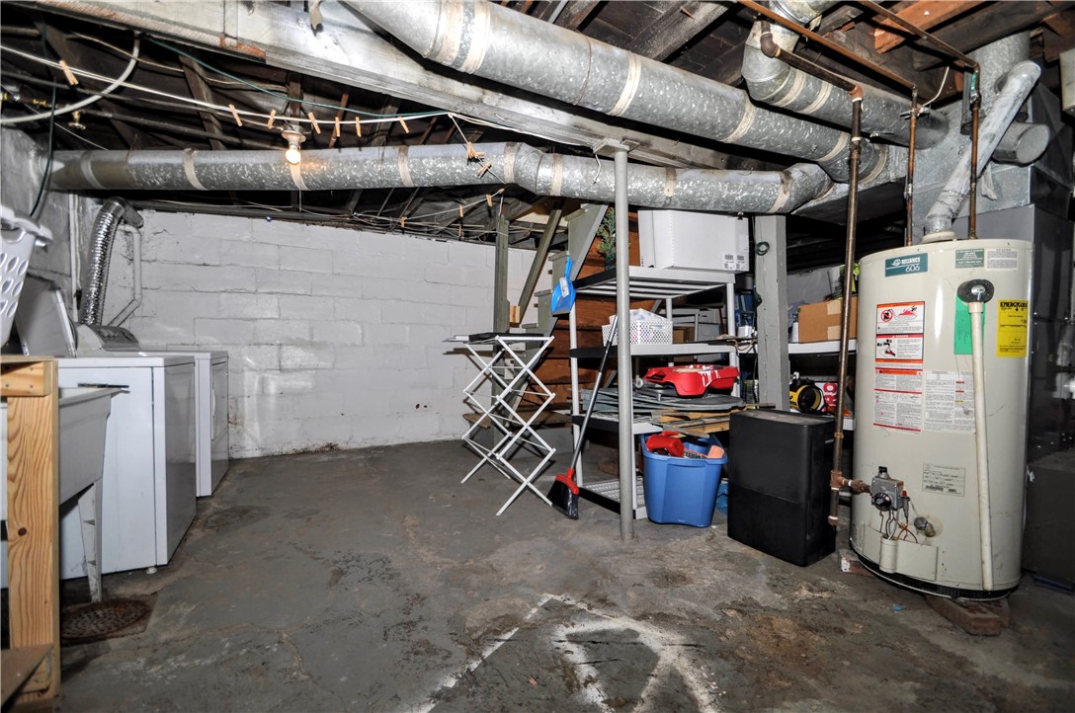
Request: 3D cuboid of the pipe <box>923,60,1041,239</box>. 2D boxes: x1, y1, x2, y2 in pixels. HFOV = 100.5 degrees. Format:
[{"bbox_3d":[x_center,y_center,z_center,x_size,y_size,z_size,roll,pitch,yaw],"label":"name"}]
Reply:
[{"bbox_3d":[1.685,-0.737,1.695,0.130,0.700,0.120,27,10,38],"label":"pipe"}]

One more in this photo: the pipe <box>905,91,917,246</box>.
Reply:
[{"bbox_3d":[1.533,-0.769,1.830,0.025,0.680,0.025,2,0,-27],"label":"pipe"}]

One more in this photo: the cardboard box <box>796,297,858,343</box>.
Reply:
[{"bbox_3d":[1.938,-0.199,2.699,0.340,0.235,0.520,-1,0,-18],"label":"cardboard box"}]

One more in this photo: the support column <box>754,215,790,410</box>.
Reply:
[{"bbox_3d":[1.384,-0.074,2.660,0.090,1.930,0.140,-1,0,-26],"label":"support column"}]

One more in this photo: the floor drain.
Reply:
[{"bbox_3d":[-1.542,0.927,1.580,0.280,0.020,0.280,-1,0,-28],"label":"floor drain"}]

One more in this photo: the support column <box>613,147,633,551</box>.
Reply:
[{"bbox_3d":[0.426,-0.067,2.202,0.066,1.940,0.066,-1,0,-27],"label":"support column"}]

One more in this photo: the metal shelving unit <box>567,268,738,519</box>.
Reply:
[{"bbox_3d":[0.780,0.197,2.897,0.920,1.395,0.540,-1,0,-28],"label":"metal shelving unit"}]

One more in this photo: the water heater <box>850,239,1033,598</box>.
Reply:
[{"bbox_3d":[1.552,0.221,1.756,0.500,1.235,0.500,-1,0,-24],"label":"water heater"}]

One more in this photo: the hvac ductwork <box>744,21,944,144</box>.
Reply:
[{"bbox_3d":[1.345,-1.148,1.919,1.060,0.310,0.170,-1,0,-19],"label":"hvac ductwork"}]

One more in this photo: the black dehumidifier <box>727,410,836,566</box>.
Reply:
[{"bbox_3d":[1.156,0.594,2.139,0.255,0.607,0.387,-1,1,-33],"label":"black dehumidifier"}]

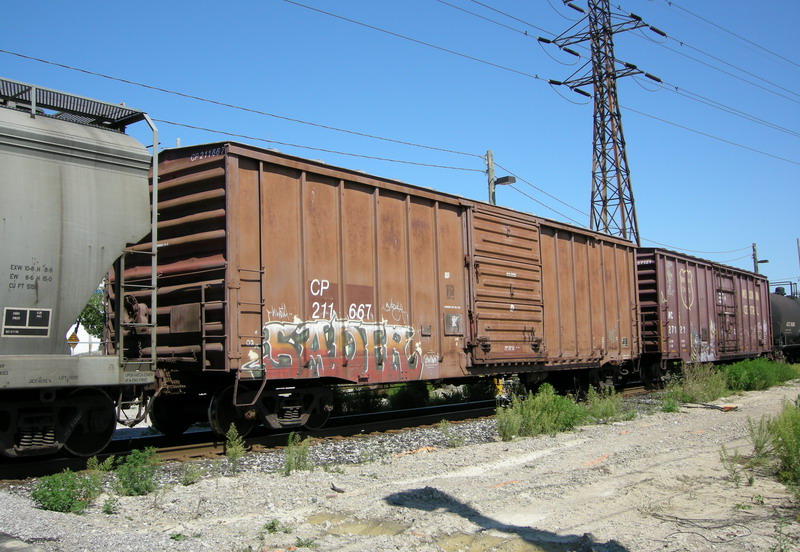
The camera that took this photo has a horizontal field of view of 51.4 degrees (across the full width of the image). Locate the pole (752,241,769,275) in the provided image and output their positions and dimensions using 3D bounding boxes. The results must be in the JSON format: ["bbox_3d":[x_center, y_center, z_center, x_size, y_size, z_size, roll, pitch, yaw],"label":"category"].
[{"bbox_3d":[25.145,2.107,57.338,1.015,8.885,0.270,-6,-7,36],"label":"pole"}]

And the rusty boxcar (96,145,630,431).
[{"bbox_3d":[1.255,0.788,19.465,2.952,4.550,16.676,-6,-7,36],"label":"rusty boxcar"}]

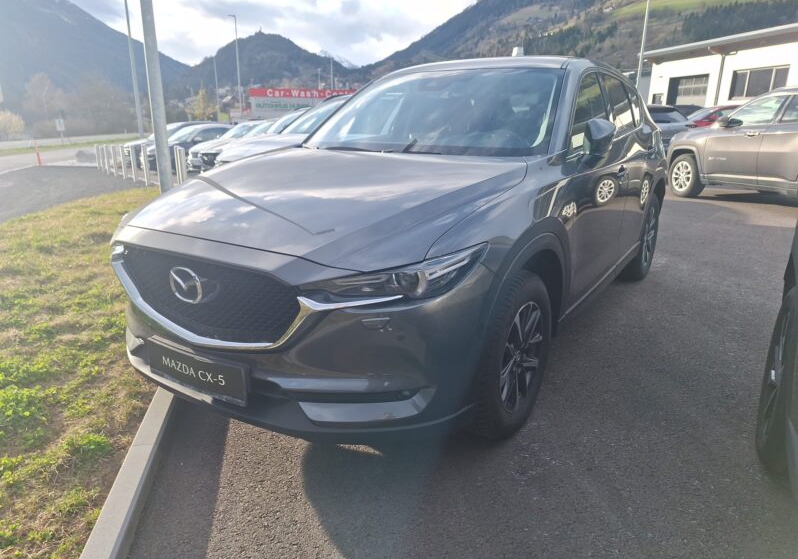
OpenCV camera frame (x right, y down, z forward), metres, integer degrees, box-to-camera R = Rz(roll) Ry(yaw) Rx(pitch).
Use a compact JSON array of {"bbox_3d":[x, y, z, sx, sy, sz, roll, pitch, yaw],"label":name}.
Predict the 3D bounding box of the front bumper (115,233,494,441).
[{"bbox_3d":[-0.578,0.137,2.088,1.820,0.690,0.580,11,20,33],"label":"front bumper"}]

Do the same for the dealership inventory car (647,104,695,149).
[{"bbox_3d":[6.371,-4.029,14.939,1.800,1.540,4.400,-1,17,-3],"label":"dealership inventory car"}]

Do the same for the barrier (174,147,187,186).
[{"bbox_3d":[-4.720,-2.439,11.500,0.160,0.900,0.160,-15,22,-42],"label":"barrier"}]

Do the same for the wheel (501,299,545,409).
[{"bbox_3d":[0.451,0.308,2.193,0.180,0.470,0.470,11,20,33],"label":"wheel"}]

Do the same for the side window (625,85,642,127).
[{"bbox_3d":[1.701,-1.213,3.833,0.060,0.270,0.450,-8,9,37],"label":"side window"}]

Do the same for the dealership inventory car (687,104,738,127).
[{"bbox_3d":[10.320,-4.728,16.817,4.250,1.500,1.790,2,17,9],"label":"dealership inventory car"}]

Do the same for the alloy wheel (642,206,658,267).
[{"bbox_3d":[1.977,-0.353,4.333,0.180,0.470,0.470,11,20,33],"label":"alloy wheel"}]

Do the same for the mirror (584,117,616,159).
[{"bbox_3d":[0.922,-0.652,2.434,0.140,0.190,0.230,3,17,13],"label":"mirror"}]

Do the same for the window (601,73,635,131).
[{"bbox_3d":[1.381,-1.075,3.319,0.070,0.370,0.800,-8,9,37],"label":"window"}]

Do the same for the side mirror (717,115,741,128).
[{"bbox_3d":[4.836,-2.308,7.773,0.260,0.190,0.180,-4,17,-11],"label":"side mirror"}]

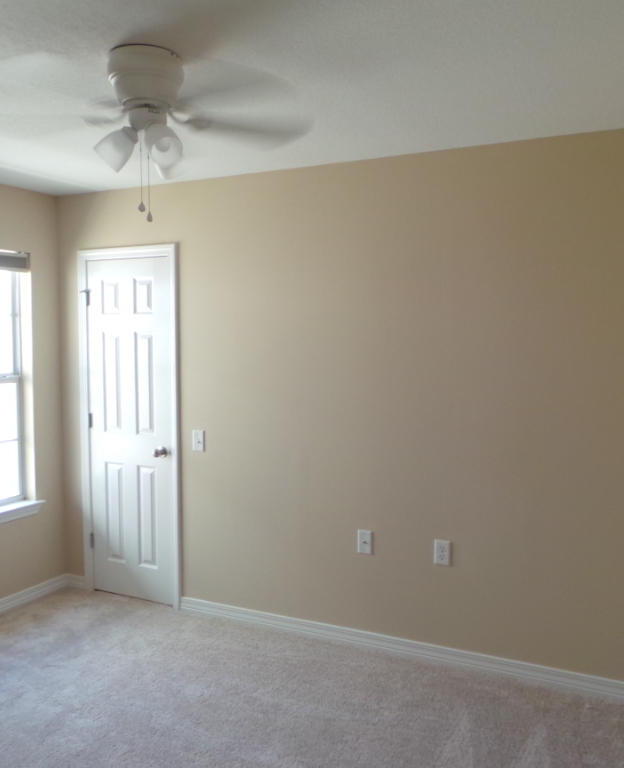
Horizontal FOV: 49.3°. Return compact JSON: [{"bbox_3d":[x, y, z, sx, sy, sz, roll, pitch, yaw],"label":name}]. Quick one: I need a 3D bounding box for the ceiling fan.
[{"bbox_3d":[-0.495,-0.831,2.118,1.050,0.360,1.050,2,4,26],"label":"ceiling fan"}]

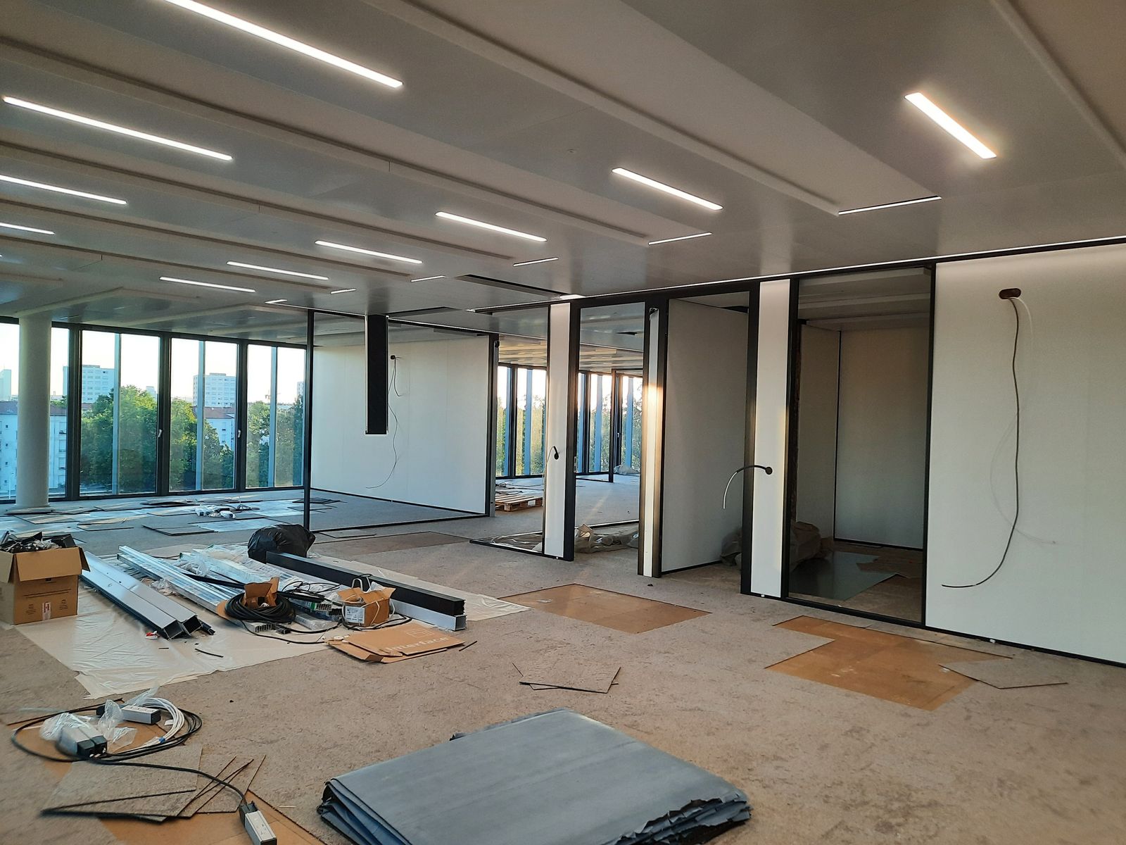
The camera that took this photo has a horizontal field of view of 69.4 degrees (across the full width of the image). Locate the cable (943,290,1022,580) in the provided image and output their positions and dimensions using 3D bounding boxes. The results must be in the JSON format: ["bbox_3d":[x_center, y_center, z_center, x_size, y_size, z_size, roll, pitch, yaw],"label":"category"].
[{"bbox_3d":[3.073,0.158,5.965,0.490,2.150,0.080,2,0,43],"label":"cable"}]

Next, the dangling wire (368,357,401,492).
[{"bbox_3d":[-3.217,0.008,14.652,0.970,2.430,0.180,2,0,43],"label":"dangling wire"}]

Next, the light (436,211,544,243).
[{"bbox_3d":[-0.486,-1.367,5.701,0.065,0.040,0.980,2,0,43],"label":"light"}]

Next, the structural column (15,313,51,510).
[{"bbox_3d":[-8.022,-0.180,12.347,0.430,2.880,0.430,2,0,43],"label":"structural column"}]

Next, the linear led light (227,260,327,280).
[{"bbox_3d":[-2.696,-1.443,7.750,0.070,0.040,1.010,2,0,43],"label":"linear led light"}]

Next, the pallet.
[{"bbox_3d":[-0.993,1.395,14.130,0.800,0.144,1.200,2,0,28],"label":"pallet"}]

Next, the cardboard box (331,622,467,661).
[{"bbox_3d":[-1.104,1.442,5.388,0.680,0.060,0.660,2,0,43],"label":"cardboard box"}]

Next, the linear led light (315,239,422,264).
[{"bbox_3d":[-1.585,-1.411,6.747,0.070,0.040,1.010,2,0,43],"label":"linear led light"}]

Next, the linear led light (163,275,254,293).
[{"bbox_3d":[-3.742,-1.465,8.629,0.070,0.040,0.990,2,0,43],"label":"linear led light"}]

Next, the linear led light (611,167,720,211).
[{"bbox_3d":[0.633,-1.348,4.720,0.070,0.040,1.010,2,0,43],"label":"linear led light"}]

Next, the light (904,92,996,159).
[{"bbox_3d":[1.734,-1.300,3.598,0.065,0.040,0.980,2,0,43],"label":"light"}]

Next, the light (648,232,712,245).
[{"bbox_3d":[0.838,-1.331,5.854,0.550,0.035,0.050,2,0,43],"label":"light"}]

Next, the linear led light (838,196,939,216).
[{"bbox_3d":[1.953,-1.311,4.902,0.620,0.040,0.060,2,0,43],"label":"linear led light"}]

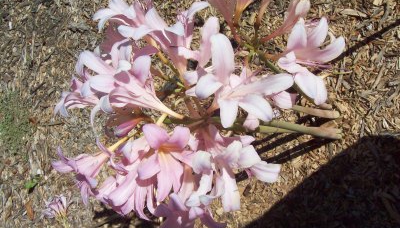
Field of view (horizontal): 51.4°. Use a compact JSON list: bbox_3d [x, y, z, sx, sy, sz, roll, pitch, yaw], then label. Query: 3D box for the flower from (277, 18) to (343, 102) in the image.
[{"bbox_3d":[0.134,-0.064,0.505,0.075,0.090,0.095,9,92,49],"label":"flower"}]

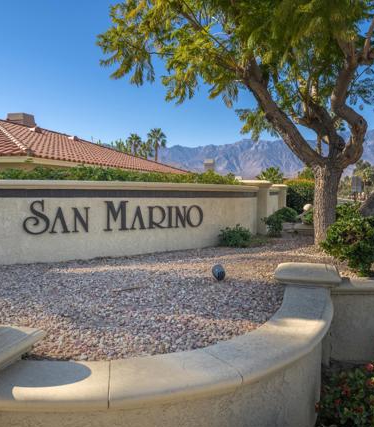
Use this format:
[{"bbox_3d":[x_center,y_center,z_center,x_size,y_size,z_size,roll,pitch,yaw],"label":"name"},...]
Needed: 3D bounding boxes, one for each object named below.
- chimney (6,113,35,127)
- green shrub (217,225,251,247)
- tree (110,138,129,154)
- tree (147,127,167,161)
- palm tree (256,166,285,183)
[{"bbox_3d":[-7.917,-4.388,20.350,0.950,0.900,0.900,1,2,18],"label":"chimney"},{"bbox_3d":[0.837,0.388,7.520,0.600,0.400,0.550,0,2,0],"label":"green shrub"},{"bbox_3d":[-8.650,-4.923,54.854,3.200,9.130,3.200,0,2,0],"label":"tree"},{"bbox_3d":[-4.258,-6.410,61.803,2.900,11.580,2.900,0,2,0],"label":"tree"},{"bbox_3d":[6.826,-1.687,34.961,2.400,4.150,2.400,0,2,0],"label":"palm tree"}]

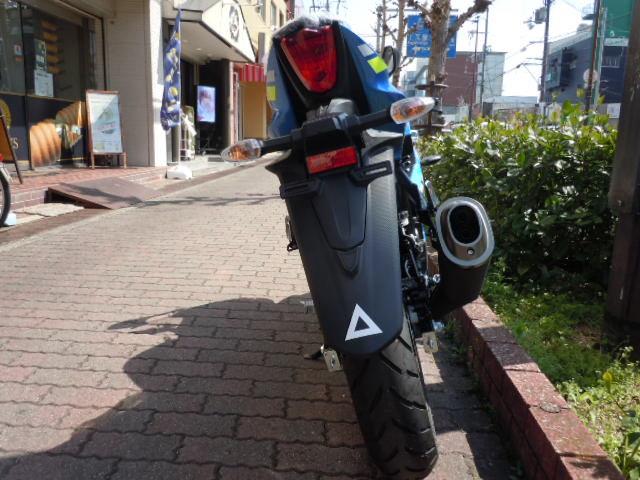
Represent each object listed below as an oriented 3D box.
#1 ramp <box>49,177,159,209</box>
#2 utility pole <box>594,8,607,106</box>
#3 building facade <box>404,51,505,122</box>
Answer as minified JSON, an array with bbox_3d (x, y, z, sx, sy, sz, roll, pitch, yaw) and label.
[{"bbox_3d":[-2.361,-0.558,5.868,0.760,0.165,1.520,1,11,0],"label":"ramp"},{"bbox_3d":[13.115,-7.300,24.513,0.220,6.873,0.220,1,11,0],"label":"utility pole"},{"bbox_3d":[11.757,-12.516,48.469,9.300,8.841,6.000,1,11,0],"label":"building facade"}]

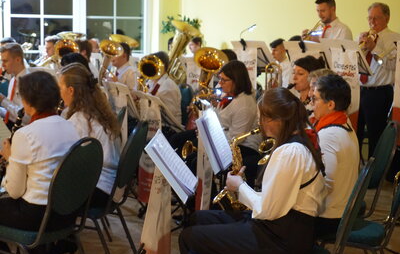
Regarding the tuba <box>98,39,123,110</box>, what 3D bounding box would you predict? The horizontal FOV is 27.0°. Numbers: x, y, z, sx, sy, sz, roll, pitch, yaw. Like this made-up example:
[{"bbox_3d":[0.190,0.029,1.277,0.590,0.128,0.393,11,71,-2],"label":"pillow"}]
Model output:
[{"bbox_3d":[-0.870,-0.490,7.900,0.270,0.660,0.320,3,28,-30],"label":"tuba"}]

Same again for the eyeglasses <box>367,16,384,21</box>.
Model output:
[{"bbox_3d":[1.418,-0.871,6.700,0.135,0.042,0.140,-7,11,-41],"label":"eyeglasses"}]

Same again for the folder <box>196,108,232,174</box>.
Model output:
[{"bbox_3d":[0.082,0.082,4.580,0.060,0.310,0.440,-19,3,15],"label":"folder"}]

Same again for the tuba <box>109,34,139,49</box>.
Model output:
[{"bbox_3d":[-0.990,-0.580,9.600,0.380,0.920,0.420,15,2,-29],"label":"tuba"}]

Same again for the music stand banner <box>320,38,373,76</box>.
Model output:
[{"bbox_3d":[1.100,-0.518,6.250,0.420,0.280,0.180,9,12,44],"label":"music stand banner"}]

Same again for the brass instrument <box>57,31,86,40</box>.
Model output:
[{"bbox_3d":[-1.620,-0.680,10.200,0.380,0.920,0.420,-1,11,-28],"label":"brass instrument"}]

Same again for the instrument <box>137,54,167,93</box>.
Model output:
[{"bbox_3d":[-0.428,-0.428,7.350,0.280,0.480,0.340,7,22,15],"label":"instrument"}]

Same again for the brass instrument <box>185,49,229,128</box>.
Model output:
[{"bbox_3d":[0.061,-0.336,6.750,0.340,0.660,0.340,22,25,29],"label":"brass instrument"}]

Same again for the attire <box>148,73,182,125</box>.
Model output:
[{"bbox_3d":[-0.338,-0.239,7.500,0.330,0.560,0.430,-7,11,-43],"label":"attire"}]

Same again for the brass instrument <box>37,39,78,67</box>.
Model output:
[{"bbox_3d":[-1.380,-0.590,8.350,0.300,0.660,0.360,-5,38,-26],"label":"brass instrument"}]

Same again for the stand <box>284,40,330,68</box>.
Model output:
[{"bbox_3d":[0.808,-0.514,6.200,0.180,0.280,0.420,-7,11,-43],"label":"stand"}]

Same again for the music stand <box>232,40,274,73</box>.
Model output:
[{"bbox_3d":[0.459,-0.137,7.670,0.500,1.300,0.450,8,10,43],"label":"music stand"}]

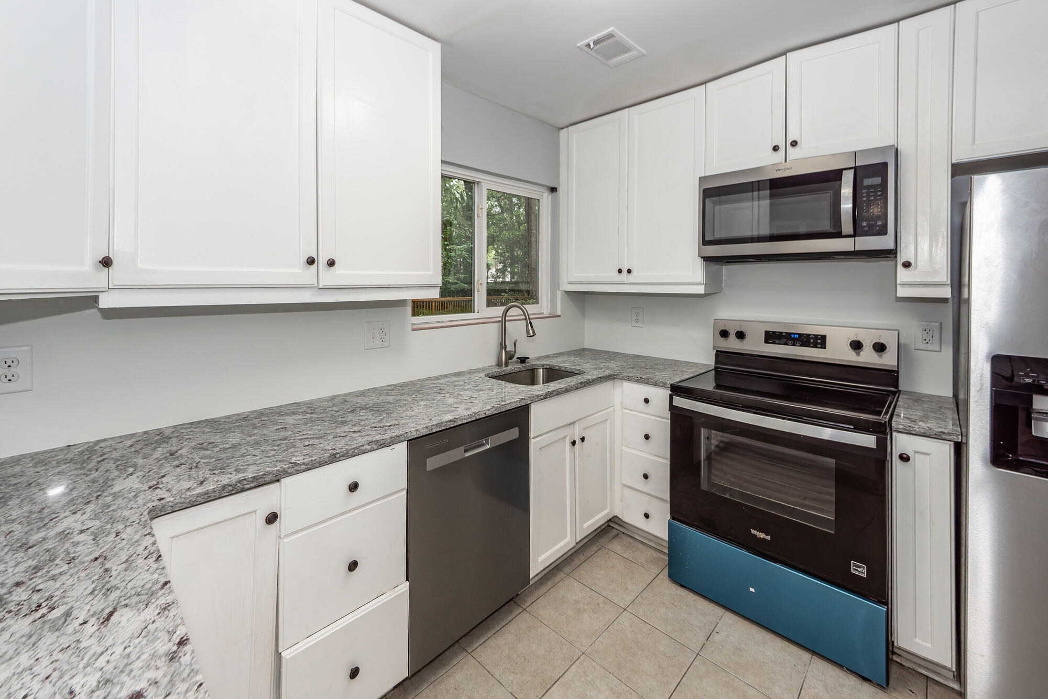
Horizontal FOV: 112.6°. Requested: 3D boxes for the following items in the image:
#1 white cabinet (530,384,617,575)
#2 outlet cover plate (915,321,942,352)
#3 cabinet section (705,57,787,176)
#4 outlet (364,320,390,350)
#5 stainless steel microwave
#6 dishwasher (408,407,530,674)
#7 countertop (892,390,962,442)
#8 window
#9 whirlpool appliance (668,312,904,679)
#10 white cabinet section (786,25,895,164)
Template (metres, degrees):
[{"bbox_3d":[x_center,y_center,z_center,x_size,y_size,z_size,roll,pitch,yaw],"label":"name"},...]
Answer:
[{"bbox_3d":[0.035,0.579,1.945,0.600,0.800,0.650,4,6,43],"label":"white cabinet"},{"bbox_3d":[1.822,-0.055,1.577,0.085,0.125,0.010,4,6,43],"label":"outlet cover plate"},{"bbox_3d":[1.208,-1.166,1.892,0.365,0.470,0.330,3,5,38],"label":"cabinet section"},{"bbox_3d":[-0.696,-0.070,1.669,0.010,0.124,0.123,4,6,43],"label":"outlet"},{"bbox_3d":[1.345,-0.669,1.742,0.395,0.425,0.757,-4,6,-44],"label":"stainless steel microwave"},{"bbox_3d":[-0.405,0.654,1.533,0.610,0.830,0.600,4,6,43],"label":"dishwasher"},{"bbox_3d":[1.632,0.264,1.421,0.625,0.038,0.178,-4,6,-44],"label":"countertop"},{"bbox_3d":[-0.226,-0.642,2.197,0.080,0.860,1.120,4,6,43],"label":"window"},{"bbox_3d":[1.206,0.509,1.629,0.710,1.170,0.760,-4,6,-44],"label":"whirlpool appliance"},{"bbox_3d":[1.519,-1.142,1.708,0.385,0.470,0.330,3,5,38],"label":"white cabinet section"}]

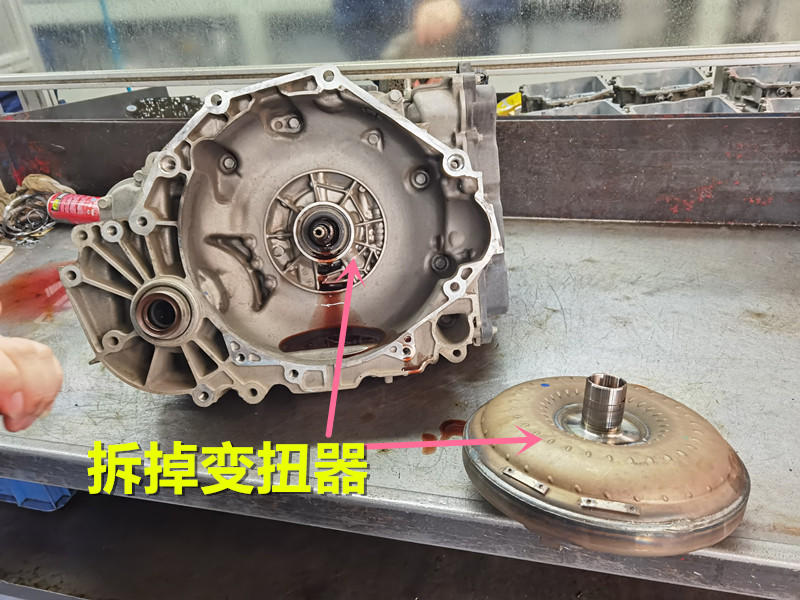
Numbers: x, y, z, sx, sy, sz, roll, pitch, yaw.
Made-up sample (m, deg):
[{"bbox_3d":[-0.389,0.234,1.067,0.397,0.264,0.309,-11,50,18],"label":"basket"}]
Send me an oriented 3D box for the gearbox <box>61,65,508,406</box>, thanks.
[{"bbox_3d":[-0.118,-0.092,0.850,0.495,0.380,0.350,-2,6,0],"label":"gearbox"}]

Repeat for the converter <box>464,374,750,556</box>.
[{"bbox_3d":[0.197,0.131,0.616,0.262,0.113,0.262,1,17,0],"label":"converter"}]

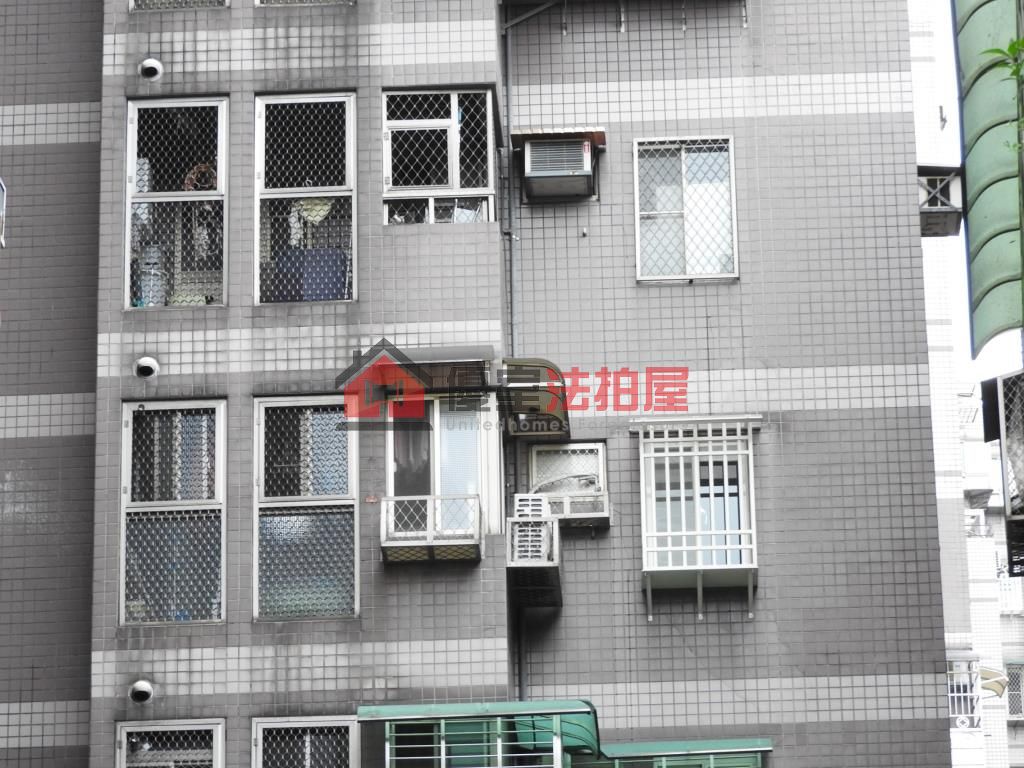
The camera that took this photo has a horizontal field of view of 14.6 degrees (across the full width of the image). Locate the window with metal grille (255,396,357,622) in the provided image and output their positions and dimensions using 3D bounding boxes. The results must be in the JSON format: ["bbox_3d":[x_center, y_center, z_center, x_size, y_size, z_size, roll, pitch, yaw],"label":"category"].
[{"bbox_3d":[-1.805,1.085,35.109,0.887,2.078,0.080,-2,-21,2],"label":"window with metal grille"}]

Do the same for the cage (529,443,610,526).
[{"bbox_3d":[0.516,0.881,36.044,0.710,0.830,0.330,-2,-20,2],"label":"cage"}]

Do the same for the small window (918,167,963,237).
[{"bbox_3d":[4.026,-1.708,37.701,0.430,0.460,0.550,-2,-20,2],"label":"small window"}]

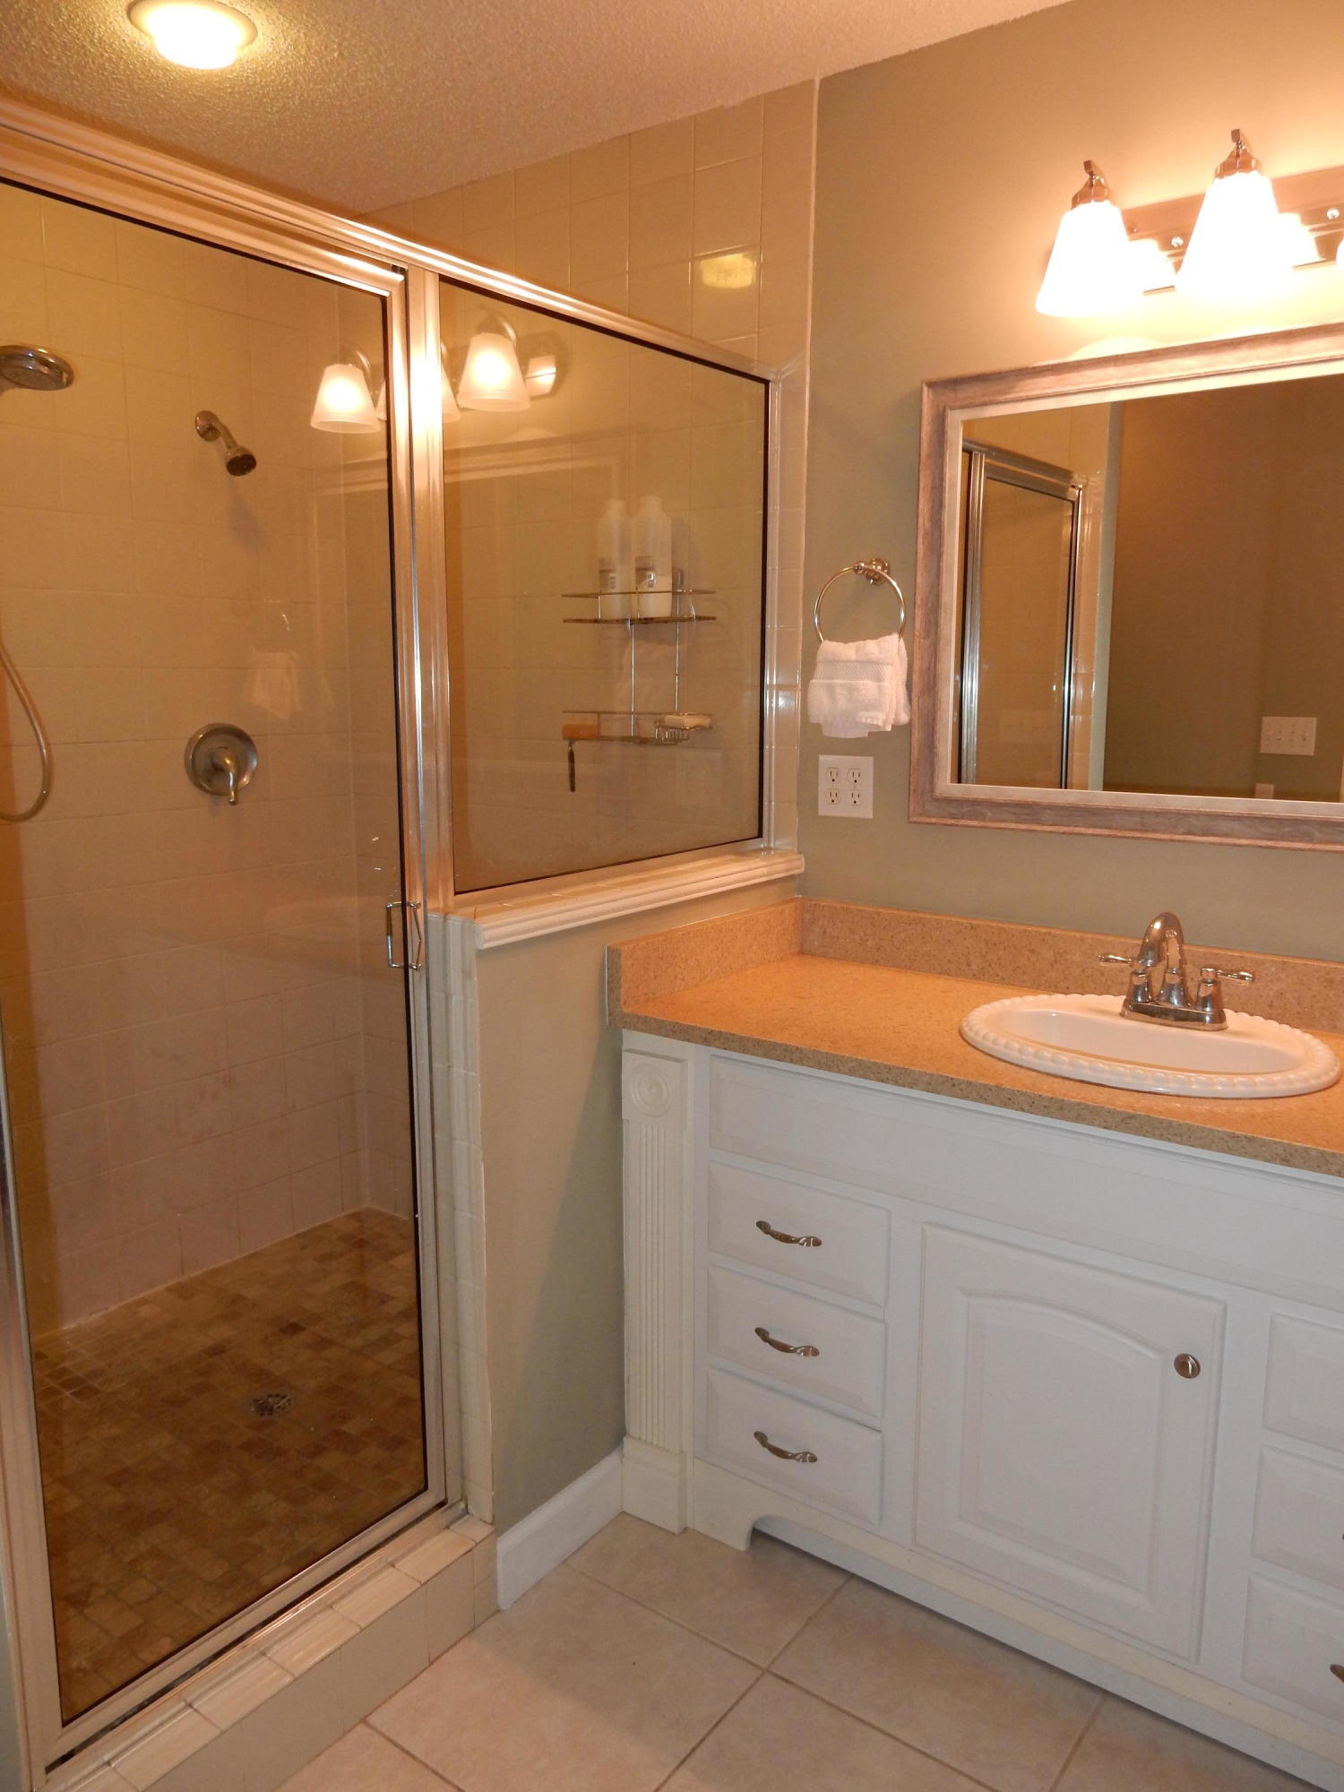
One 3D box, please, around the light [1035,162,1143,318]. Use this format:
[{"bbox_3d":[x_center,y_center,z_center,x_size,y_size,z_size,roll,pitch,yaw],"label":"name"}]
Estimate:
[{"bbox_3d":[0.626,-0.983,1.926,0.154,0.204,0.165,7,12,35],"label":"light"}]

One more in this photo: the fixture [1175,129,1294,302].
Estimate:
[{"bbox_3d":[0.792,-0.962,1.808,0.154,0.204,0.165,7,12,35],"label":"fixture"}]

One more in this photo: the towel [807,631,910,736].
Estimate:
[{"bbox_3d":[0.334,-0.376,2.322,0.172,0.182,0.080,7,12,35],"label":"towel"}]

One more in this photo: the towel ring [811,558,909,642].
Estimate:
[{"bbox_3d":[0.349,-0.506,2.315,0.178,0.190,0.078,7,12,35],"label":"towel ring"}]

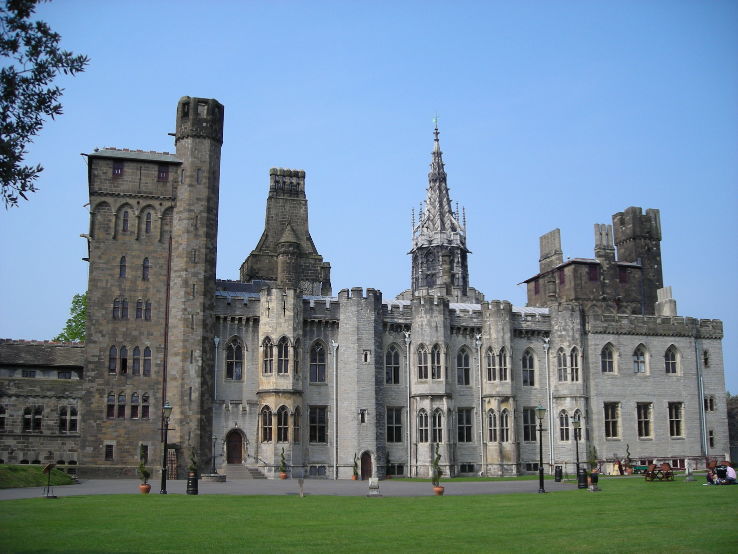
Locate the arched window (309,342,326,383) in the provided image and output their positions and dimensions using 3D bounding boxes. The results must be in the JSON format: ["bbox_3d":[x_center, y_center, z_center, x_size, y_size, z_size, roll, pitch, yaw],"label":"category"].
[{"bbox_3d":[-3.607,5.948,56.708,1.254,3.003,0.300,3,-12,-17],"label":"arched window"}]

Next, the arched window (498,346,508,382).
[{"bbox_3d":[9.556,6.201,57.547,0.718,2.445,0.250,4,-12,-19],"label":"arched window"}]

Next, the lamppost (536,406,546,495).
[{"bbox_3d":[7.637,7.605,35.876,0.470,3.876,0.470,0,-11,0],"label":"lamppost"}]

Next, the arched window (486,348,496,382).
[{"bbox_3d":[8.756,6.203,57.566,0.734,2.441,0.250,-5,-12,25],"label":"arched window"}]

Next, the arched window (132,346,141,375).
[{"bbox_3d":[-14.216,5.125,49.536,0.470,1.797,0.250,4,-12,-19],"label":"arched window"}]

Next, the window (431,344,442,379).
[{"bbox_3d":[5.045,6.374,60.758,0.934,2.616,0.300,4,-11,-18],"label":"window"}]

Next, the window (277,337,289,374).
[{"bbox_3d":[-5.912,5.414,55.710,0.851,2.574,0.300,4,-11,-21],"label":"window"}]

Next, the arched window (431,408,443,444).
[{"bbox_3d":[4.973,10.821,59.051,0.849,2.437,0.300,4,-11,-21],"label":"arched window"}]

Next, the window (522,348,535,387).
[{"bbox_3d":[12.554,7.123,63.785,1.190,2.983,0.300,4,-11,-21],"label":"window"}]

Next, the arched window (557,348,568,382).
[{"bbox_3d":[15.436,7.013,64.568,0.954,2.773,0.300,-5,-12,26],"label":"arched window"}]

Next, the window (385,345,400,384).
[{"bbox_3d":[1.638,6.058,56.059,1.109,2.828,0.250,4,-12,-19],"label":"window"}]

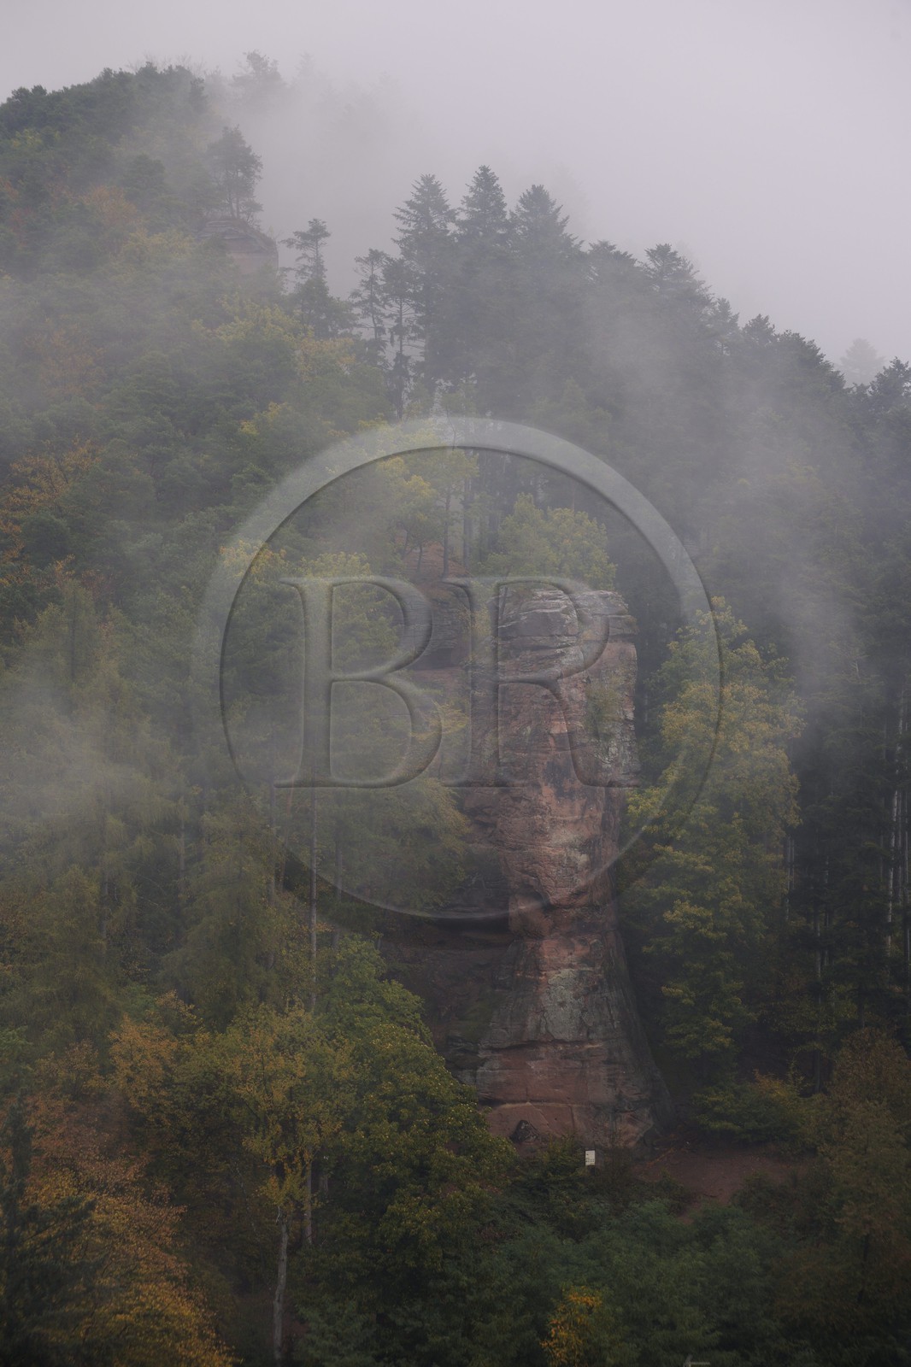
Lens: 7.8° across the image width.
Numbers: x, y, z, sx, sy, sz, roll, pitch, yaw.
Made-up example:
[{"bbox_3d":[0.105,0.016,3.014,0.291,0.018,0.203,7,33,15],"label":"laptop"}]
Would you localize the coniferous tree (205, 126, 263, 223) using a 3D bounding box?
[{"bbox_3d":[-16.337,-37.696,490.000,4.173,7.090,4.100,0,-3,0],"label":"coniferous tree"}]

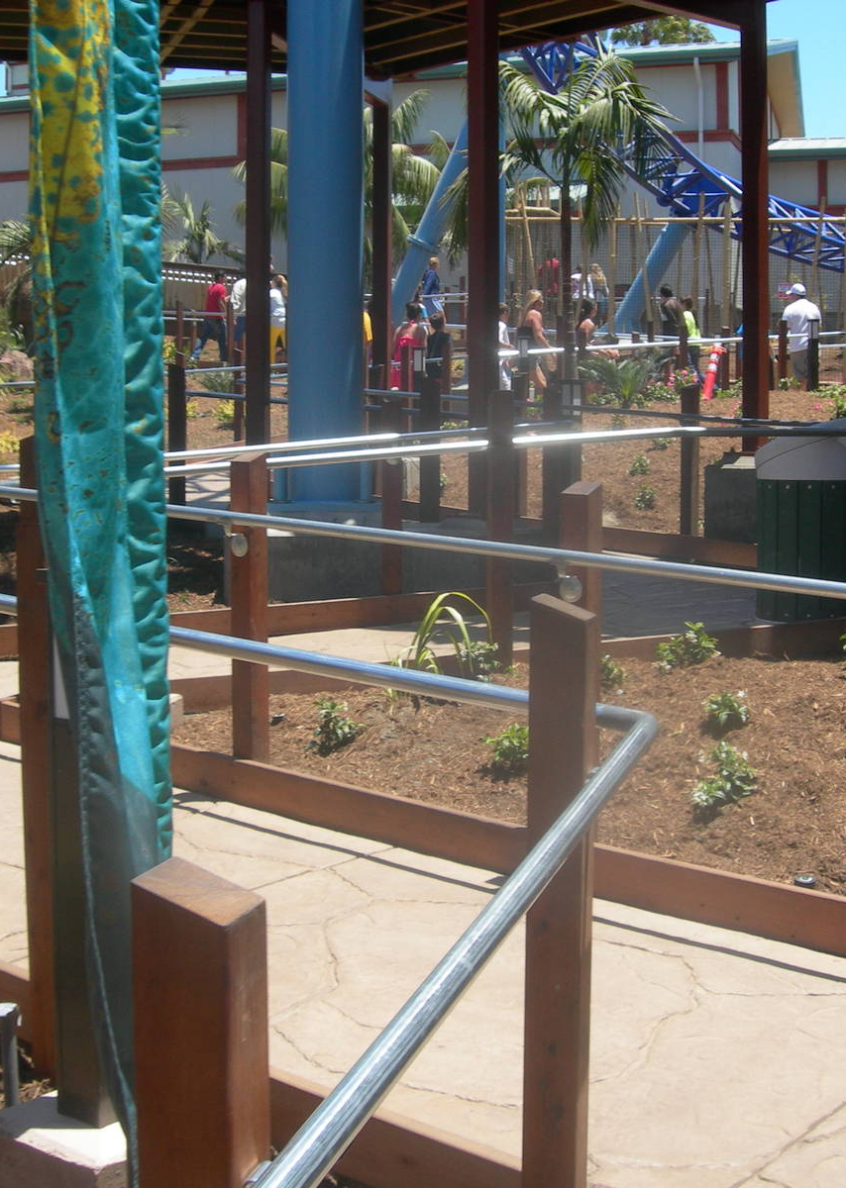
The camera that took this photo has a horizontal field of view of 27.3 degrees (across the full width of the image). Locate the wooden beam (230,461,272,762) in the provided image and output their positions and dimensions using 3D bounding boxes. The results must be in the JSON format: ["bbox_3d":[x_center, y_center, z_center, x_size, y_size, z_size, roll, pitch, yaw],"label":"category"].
[{"bbox_3d":[-0.572,0.047,5.750,0.092,1.000,0.092,3,5,33],"label":"wooden beam"}]

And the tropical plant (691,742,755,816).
[{"bbox_3d":[0.919,0.559,5.309,0.200,0.210,0.200,1,4,10],"label":"tropical plant"}]

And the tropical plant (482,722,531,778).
[{"bbox_3d":[0.282,0.503,5.682,0.180,0.165,0.180,1,4,3],"label":"tropical plant"}]

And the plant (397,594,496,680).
[{"bbox_3d":[0.097,0.188,6.950,0.405,0.380,0.320,0,4,0],"label":"plant"}]

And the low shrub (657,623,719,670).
[{"bbox_3d":[1.112,0.218,7.300,0.265,0.210,0.220,0,4,0],"label":"low shrub"}]

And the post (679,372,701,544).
[{"bbox_3d":[1.752,-0.876,11.400,0.092,1.030,0.092,4,6,41],"label":"post"}]

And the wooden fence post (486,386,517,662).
[{"bbox_3d":[0.318,-0.253,7.030,0.092,1.131,0.092,-1,5,-17],"label":"wooden fence post"}]

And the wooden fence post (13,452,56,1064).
[{"bbox_3d":[-0.762,0.333,3.600,0.092,1.314,0.092,4,6,39],"label":"wooden fence post"}]

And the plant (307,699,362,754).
[{"bbox_3d":[-0.297,0.446,5.920,0.180,0.175,0.180,0,4,-3],"label":"plant"}]

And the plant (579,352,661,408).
[{"bbox_3d":[2.538,-2.770,22.500,1.050,0.720,1.000,0,5,0],"label":"plant"}]

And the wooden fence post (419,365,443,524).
[{"bbox_3d":[0.052,-0.990,11.500,0.098,1.050,0.098,4,6,43],"label":"wooden fence post"}]

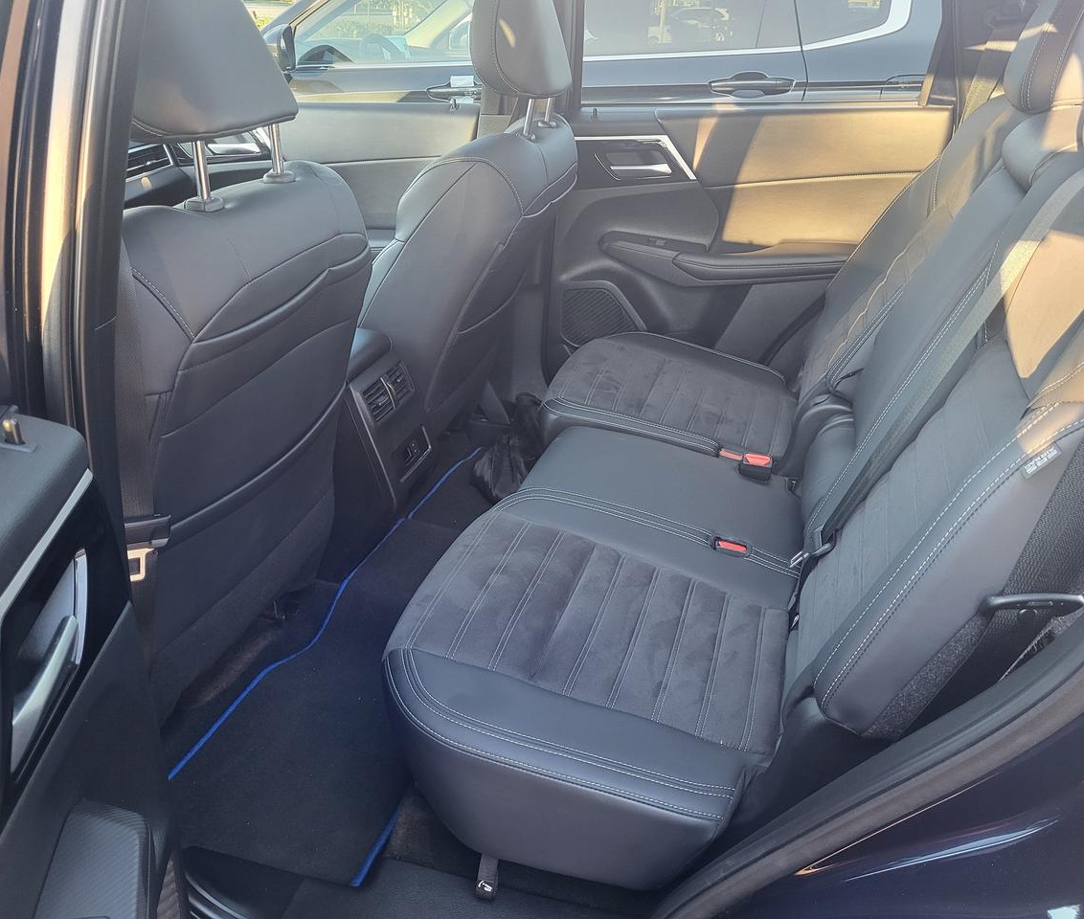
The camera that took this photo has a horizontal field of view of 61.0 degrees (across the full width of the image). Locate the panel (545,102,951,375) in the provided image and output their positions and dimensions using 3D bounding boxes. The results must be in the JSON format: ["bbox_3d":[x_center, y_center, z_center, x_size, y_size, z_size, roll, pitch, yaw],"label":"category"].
[{"bbox_3d":[0.380,-0.401,1.947,0.772,0.640,0.130,7,28,14],"label":"panel"}]

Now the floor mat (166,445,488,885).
[{"bbox_3d":[-0.202,0.219,1.629,0.345,0.060,1.181,9,28,17],"label":"floor mat"}]

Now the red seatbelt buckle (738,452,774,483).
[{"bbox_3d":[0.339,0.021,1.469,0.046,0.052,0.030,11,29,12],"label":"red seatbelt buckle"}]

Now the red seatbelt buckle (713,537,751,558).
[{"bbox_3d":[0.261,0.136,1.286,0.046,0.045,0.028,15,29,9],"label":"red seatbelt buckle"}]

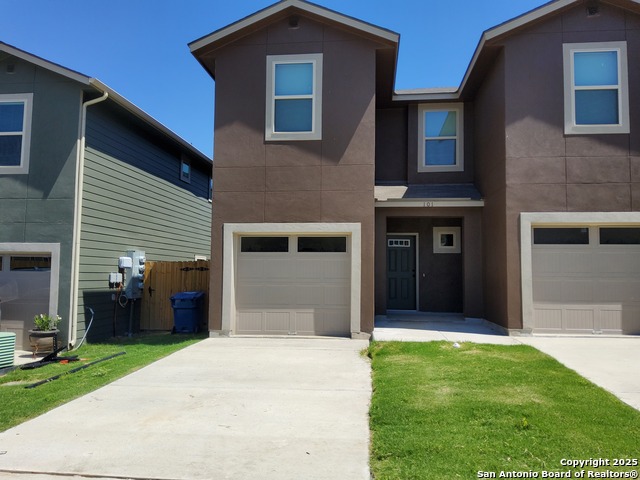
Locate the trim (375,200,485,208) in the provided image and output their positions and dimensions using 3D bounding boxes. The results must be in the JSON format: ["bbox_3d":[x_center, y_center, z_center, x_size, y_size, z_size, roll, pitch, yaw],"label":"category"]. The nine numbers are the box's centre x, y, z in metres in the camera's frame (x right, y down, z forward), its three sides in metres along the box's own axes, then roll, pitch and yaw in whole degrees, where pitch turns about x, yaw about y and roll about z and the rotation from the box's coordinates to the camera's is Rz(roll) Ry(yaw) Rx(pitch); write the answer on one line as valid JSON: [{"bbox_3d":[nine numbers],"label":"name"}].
[{"bbox_3d":[2.566,-0.847,11.301,2.500,0.165,0.060,0,-4,7],"label":"trim"}]

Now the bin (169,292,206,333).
[{"bbox_3d":[-3.333,1.819,12.138,0.640,1.050,0.760,0,-4,7],"label":"bin"}]

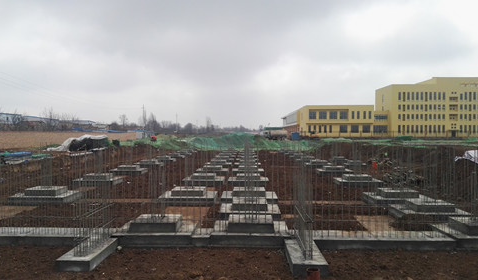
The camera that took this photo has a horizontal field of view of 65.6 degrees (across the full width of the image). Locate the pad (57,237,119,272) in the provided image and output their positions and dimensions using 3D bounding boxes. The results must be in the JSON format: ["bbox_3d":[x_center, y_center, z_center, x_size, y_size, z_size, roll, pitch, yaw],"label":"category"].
[{"bbox_3d":[-3.623,2.758,9.014,0.729,0.232,1.734,0,1,1],"label":"pad"}]

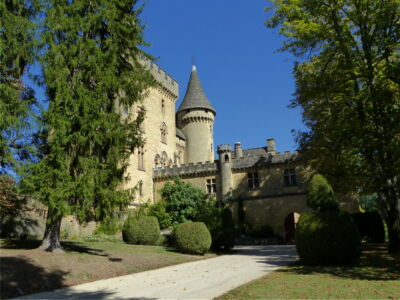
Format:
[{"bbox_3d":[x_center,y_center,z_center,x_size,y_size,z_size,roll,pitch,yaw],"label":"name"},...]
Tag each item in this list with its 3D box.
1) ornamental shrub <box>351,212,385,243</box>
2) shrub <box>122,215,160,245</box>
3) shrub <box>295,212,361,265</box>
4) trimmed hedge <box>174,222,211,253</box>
[{"bbox_3d":[13.391,6.187,29.520,2.530,2.300,2.530,-8,-14,23],"label":"ornamental shrub"},{"bbox_3d":[-3.972,5.449,25.110,2.550,1.920,2.550,0,-13,-9],"label":"shrub"},{"bbox_3d":[5.255,3.640,15.211,2.600,2.080,2.600,-6,-13,18],"label":"shrub"},{"bbox_3d":[-0.473,5.585,23.336,2.340,1.930,2.340,-2,-13,-2],"label":"trimmed hedge"}]

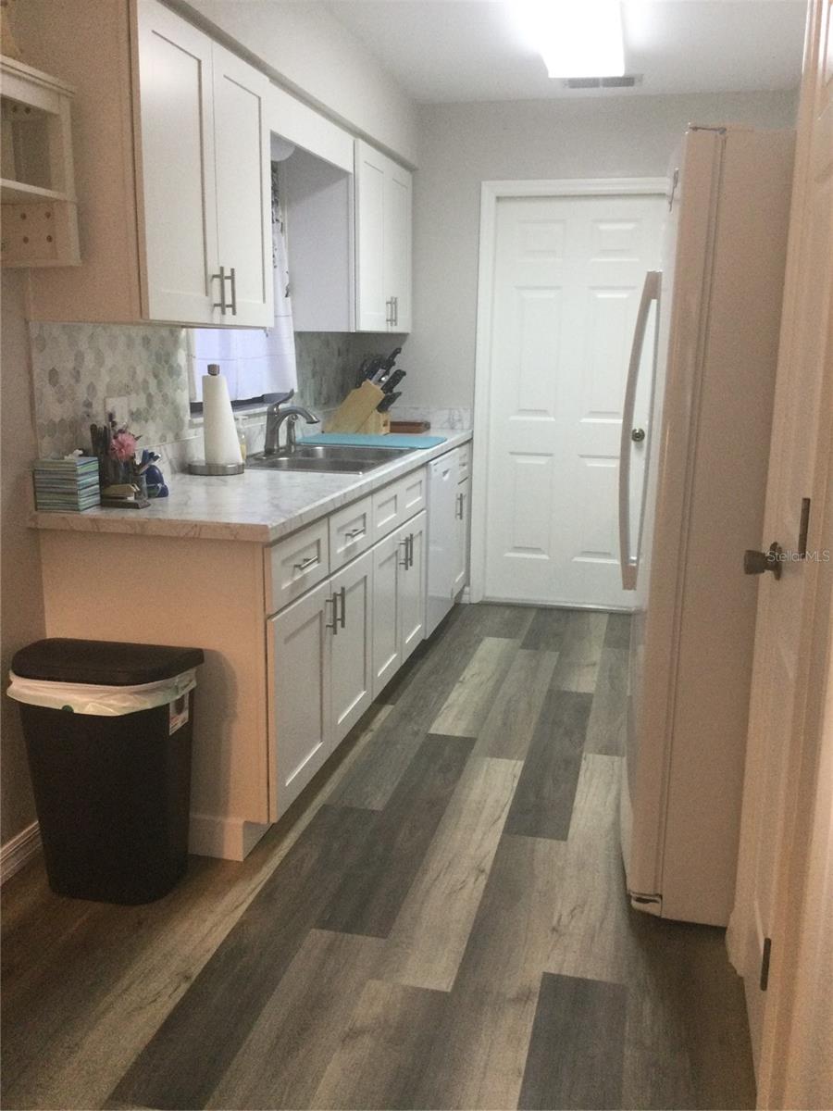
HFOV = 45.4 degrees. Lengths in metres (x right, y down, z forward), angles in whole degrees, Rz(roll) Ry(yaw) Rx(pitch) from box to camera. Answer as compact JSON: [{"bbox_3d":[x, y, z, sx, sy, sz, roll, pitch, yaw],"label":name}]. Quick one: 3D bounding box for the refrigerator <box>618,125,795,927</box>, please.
[{"bbox_3d":[0.927,-0.058,2.544,0.796,1.782,0.875,4,13,13],"label":"refrigerator"}]

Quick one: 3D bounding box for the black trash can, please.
[{"bbox_3d":[-0.754,0.535,2.448,0.412,0.612,0.283,4,13,13],"label":"black trash can"}]

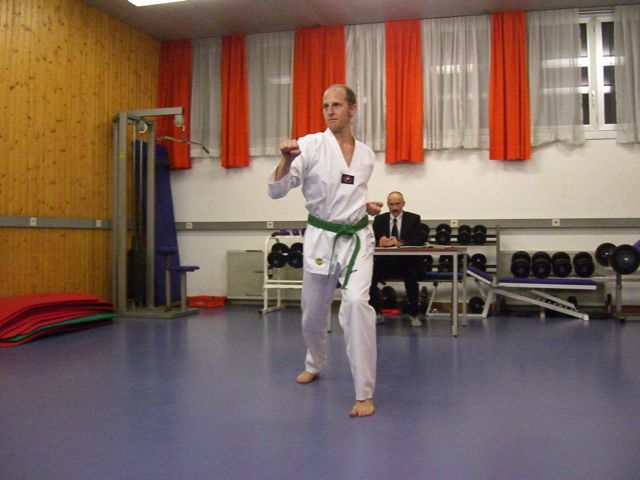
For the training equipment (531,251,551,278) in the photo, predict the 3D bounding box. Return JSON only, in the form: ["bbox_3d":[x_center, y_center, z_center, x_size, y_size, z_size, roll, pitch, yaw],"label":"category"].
[{"bbox_3d":[2.390,0.265,7.580,0.205,0.205,0.350,0,13,15],"label":"training equipment"}]

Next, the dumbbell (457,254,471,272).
[{"bbox_3d":[1.593,0.270,7.800,0.165,0.180,0.280,0,15,15],"label":"dumbbell"}]

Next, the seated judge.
[{"bbox_3d":[0.800,0.160,7.030,0.560,1.300,0.880,0,0,12],"label":"seated judge"}]

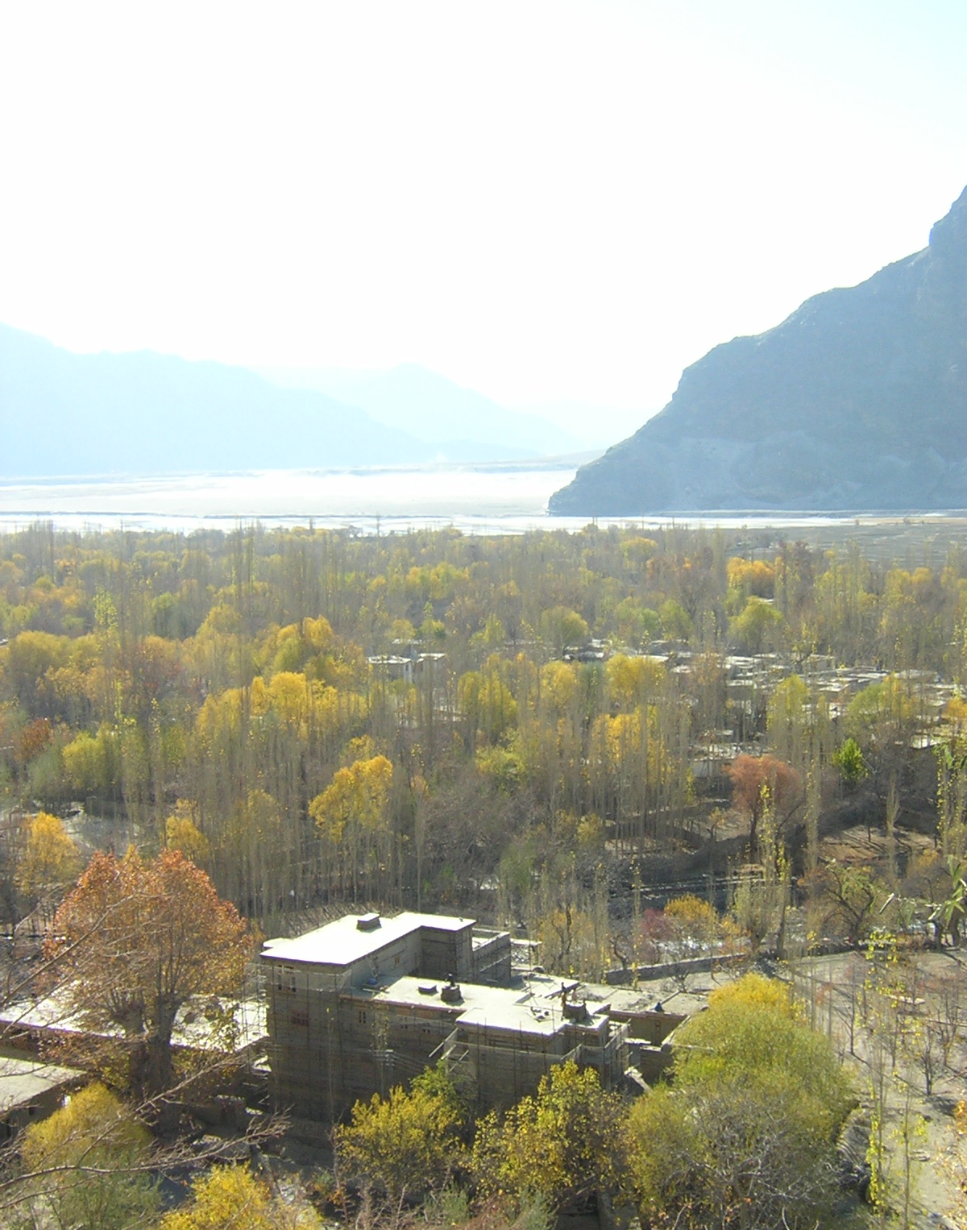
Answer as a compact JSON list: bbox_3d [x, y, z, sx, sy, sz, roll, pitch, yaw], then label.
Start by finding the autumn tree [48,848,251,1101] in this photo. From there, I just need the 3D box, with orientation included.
[{"bbox_3d":[-28.950,31.270,151.750,17.640,22.300,17.000,0,6,0],"label":"autumn tree"}]

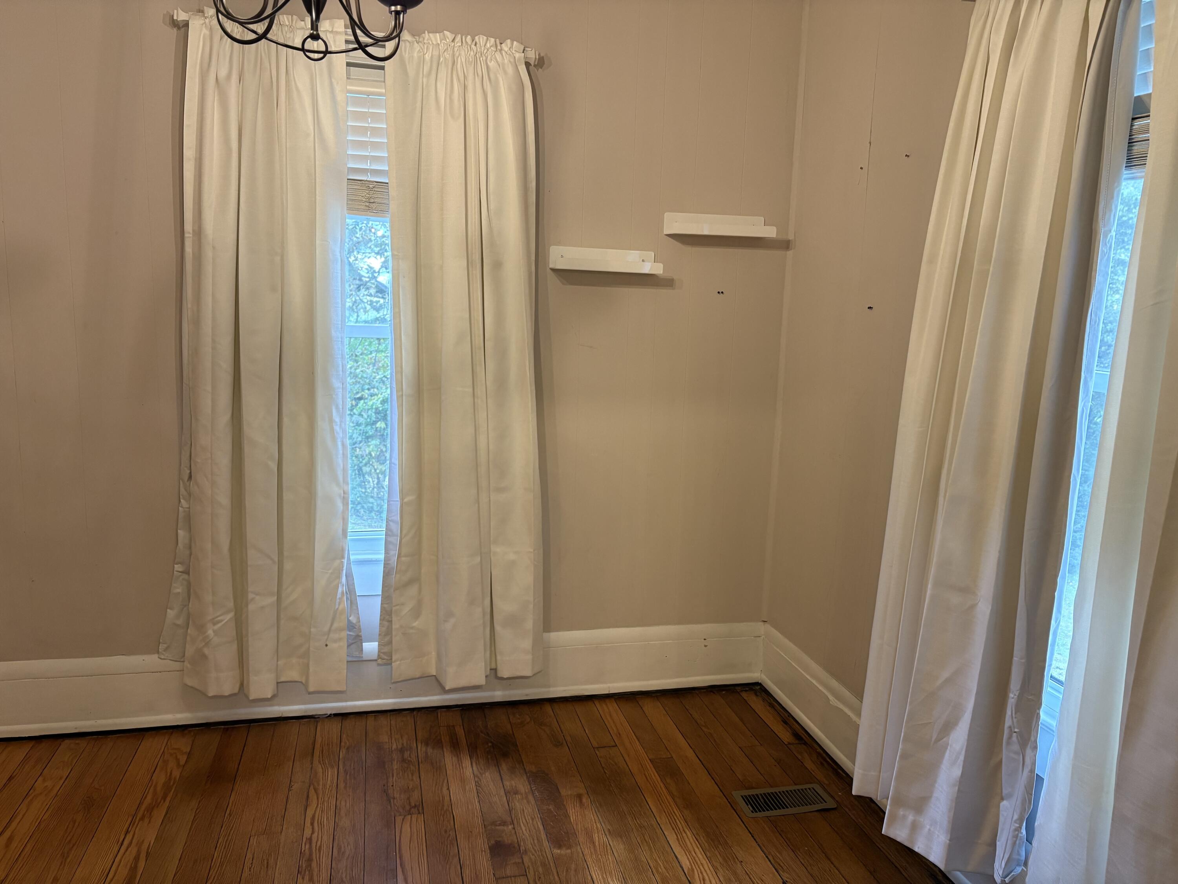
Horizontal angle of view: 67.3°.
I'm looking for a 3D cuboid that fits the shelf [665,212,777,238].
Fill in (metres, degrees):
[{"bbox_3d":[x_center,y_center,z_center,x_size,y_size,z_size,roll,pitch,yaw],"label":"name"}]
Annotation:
[{"bbox_3d":[0.465,-0.769,3.143,0.381,0.073,0.098,0,9,-14],"label":"shelf"}]

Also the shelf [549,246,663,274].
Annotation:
[{"bbox_3d":[0.061,-0.631,3.068,0.378,0.082,0.098,0,9,-14],"label":"shelf"}]

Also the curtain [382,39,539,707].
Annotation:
[{"bbox_3d":[-0.409,-0.228,2.978,0.575,2.147,0.130,0,9,-14],"label":"curtain"}]

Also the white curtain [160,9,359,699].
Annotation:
[{"bbox_3d":[-1.062,-0.227,2.821,0.630,2.147,0.130,0,9,-14],"label":"white curtain"}]

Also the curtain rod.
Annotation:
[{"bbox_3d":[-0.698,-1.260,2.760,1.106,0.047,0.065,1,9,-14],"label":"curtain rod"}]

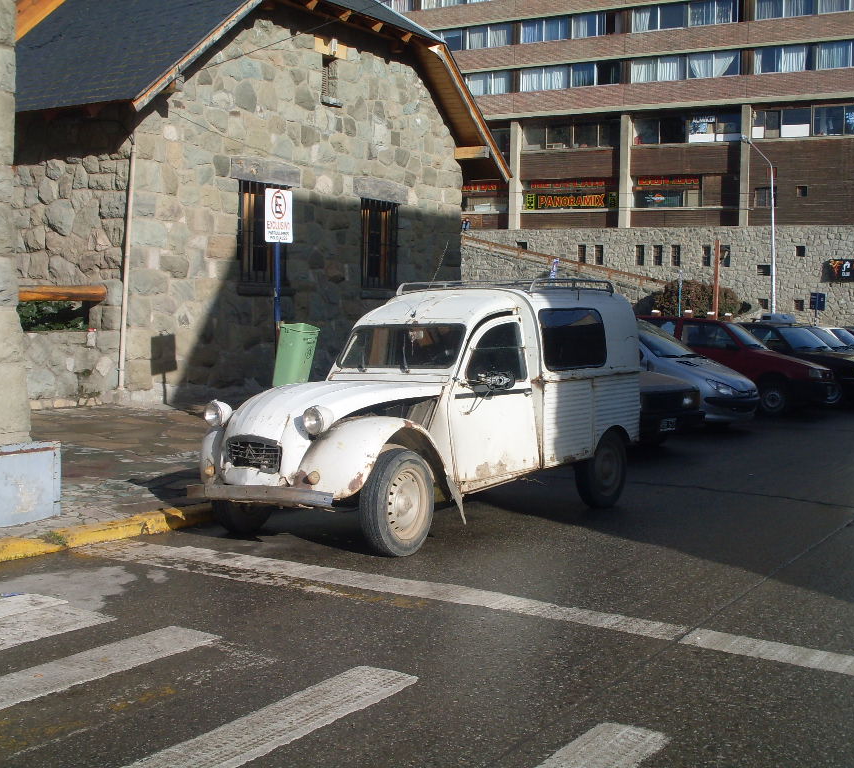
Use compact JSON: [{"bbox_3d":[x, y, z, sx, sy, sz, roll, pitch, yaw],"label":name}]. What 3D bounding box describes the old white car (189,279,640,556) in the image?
[{"bbox_3d":[0.051,0.101,7.865,1.500,1.720,3.550,2,3,36],"label":"old white car"}]

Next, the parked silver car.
[{"bbox_3d":[2.301,-0.154,14.371,3.830,1.430,1.650,3,3,34],"label":"parked silver car"}]

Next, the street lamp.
[{"bbox_3d":[11.000,-4.300,37.300,2.000,7.400,0.300,-1,3,-44],"label":"street lamp"}]

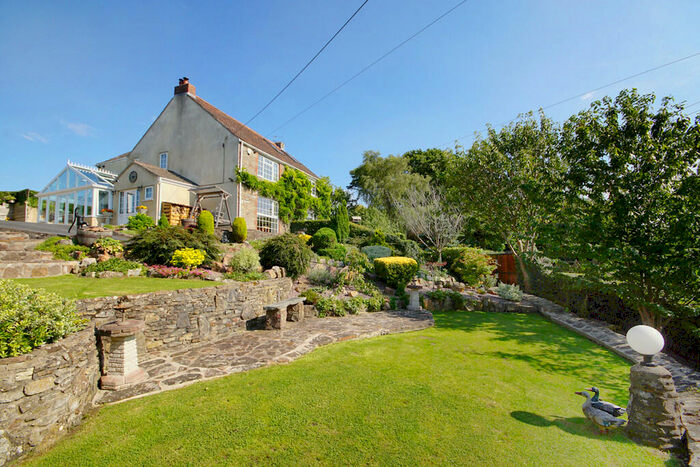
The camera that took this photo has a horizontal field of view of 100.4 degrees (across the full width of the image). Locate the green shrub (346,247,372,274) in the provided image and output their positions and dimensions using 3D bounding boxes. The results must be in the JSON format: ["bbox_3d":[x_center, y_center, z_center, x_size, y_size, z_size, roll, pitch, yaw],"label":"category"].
[{"bbox_3d":[0.333,0.908,9.700,0.880,0.930,0.850,-1,-4,0],"label":"green shrub"}]

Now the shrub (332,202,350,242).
[{"bbox_3d":[-0.396,-0.582,14.000,0.791,2.029,0.791,0,-5,0],"label":"shrub"}]

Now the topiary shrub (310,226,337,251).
[{"bbox_3d":[-0.936,0.209,10.500,0.920,0.860,0.920,0,-5,0],"label":"topiary shrub"}]

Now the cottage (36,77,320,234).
[{"bbox_3d":[-10.600,-4.400,21.800,11.600,9.600,13.800,0,-1,19],"label":"cottage"}]

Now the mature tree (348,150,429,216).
[{"bbox_3d":[3.279,-3.080,25.000,6.834,7.878,6.834,0,-5,0],"label":"mature tree"}]

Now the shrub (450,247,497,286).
[{"bbox_3d":[4.032,1.086,9.600,1.420,1.250,1.300,1,-1,-6],"label":"shrub"}]

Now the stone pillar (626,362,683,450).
[{"bbox_3d":[2.713,1.500,2.616,0.320,0.610,0.270,1,-5,-19],"label":"stone pillar"}]

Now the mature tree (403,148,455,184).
[{"bbox_3d":[7.266,-3.332,27.000,6.000,9.200,6.000,-1,-4,0],"label":"mature tree"}]

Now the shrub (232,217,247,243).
[{"bbox_3d":[-4.533,-0.166,12.000,0.597,1.074,0.597,0,-5,0],"label":"shrub"}]

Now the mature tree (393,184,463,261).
[{"bbox_3d":[3.014,-0.307,11.200,2.700,3.100,2.600,1,-1,-6],"label":"mature tree"}]

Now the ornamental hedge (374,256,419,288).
[{"bbox_3d":[1.419,1.232,9.100,1.300,1.030,1.120,-1,-4,0],"label":"ornamental hedge"}]

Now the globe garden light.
[{"bbox_3d":[2.651,1.003,2.616,0.243,0.335,0.243,0,-5,0],"label":"globe garden light"}]

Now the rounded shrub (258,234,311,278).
[{"bbox_3d":[-1.725,0.588,7.800,1.400,1.220,1.350,1,-1,-17],"label":"rounded shrub"}]

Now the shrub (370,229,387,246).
[{"bbox_3d":[1.243,0.197,12.500,0.660,0.800,0.640,-1,-4,0],"label":"shrub"}]

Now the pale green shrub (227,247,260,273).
[{"bbox_3d":[-3.195,0.822,8.900,0.918,0.851,0.918,0,-5,0],"label":"pale green shrub"}]

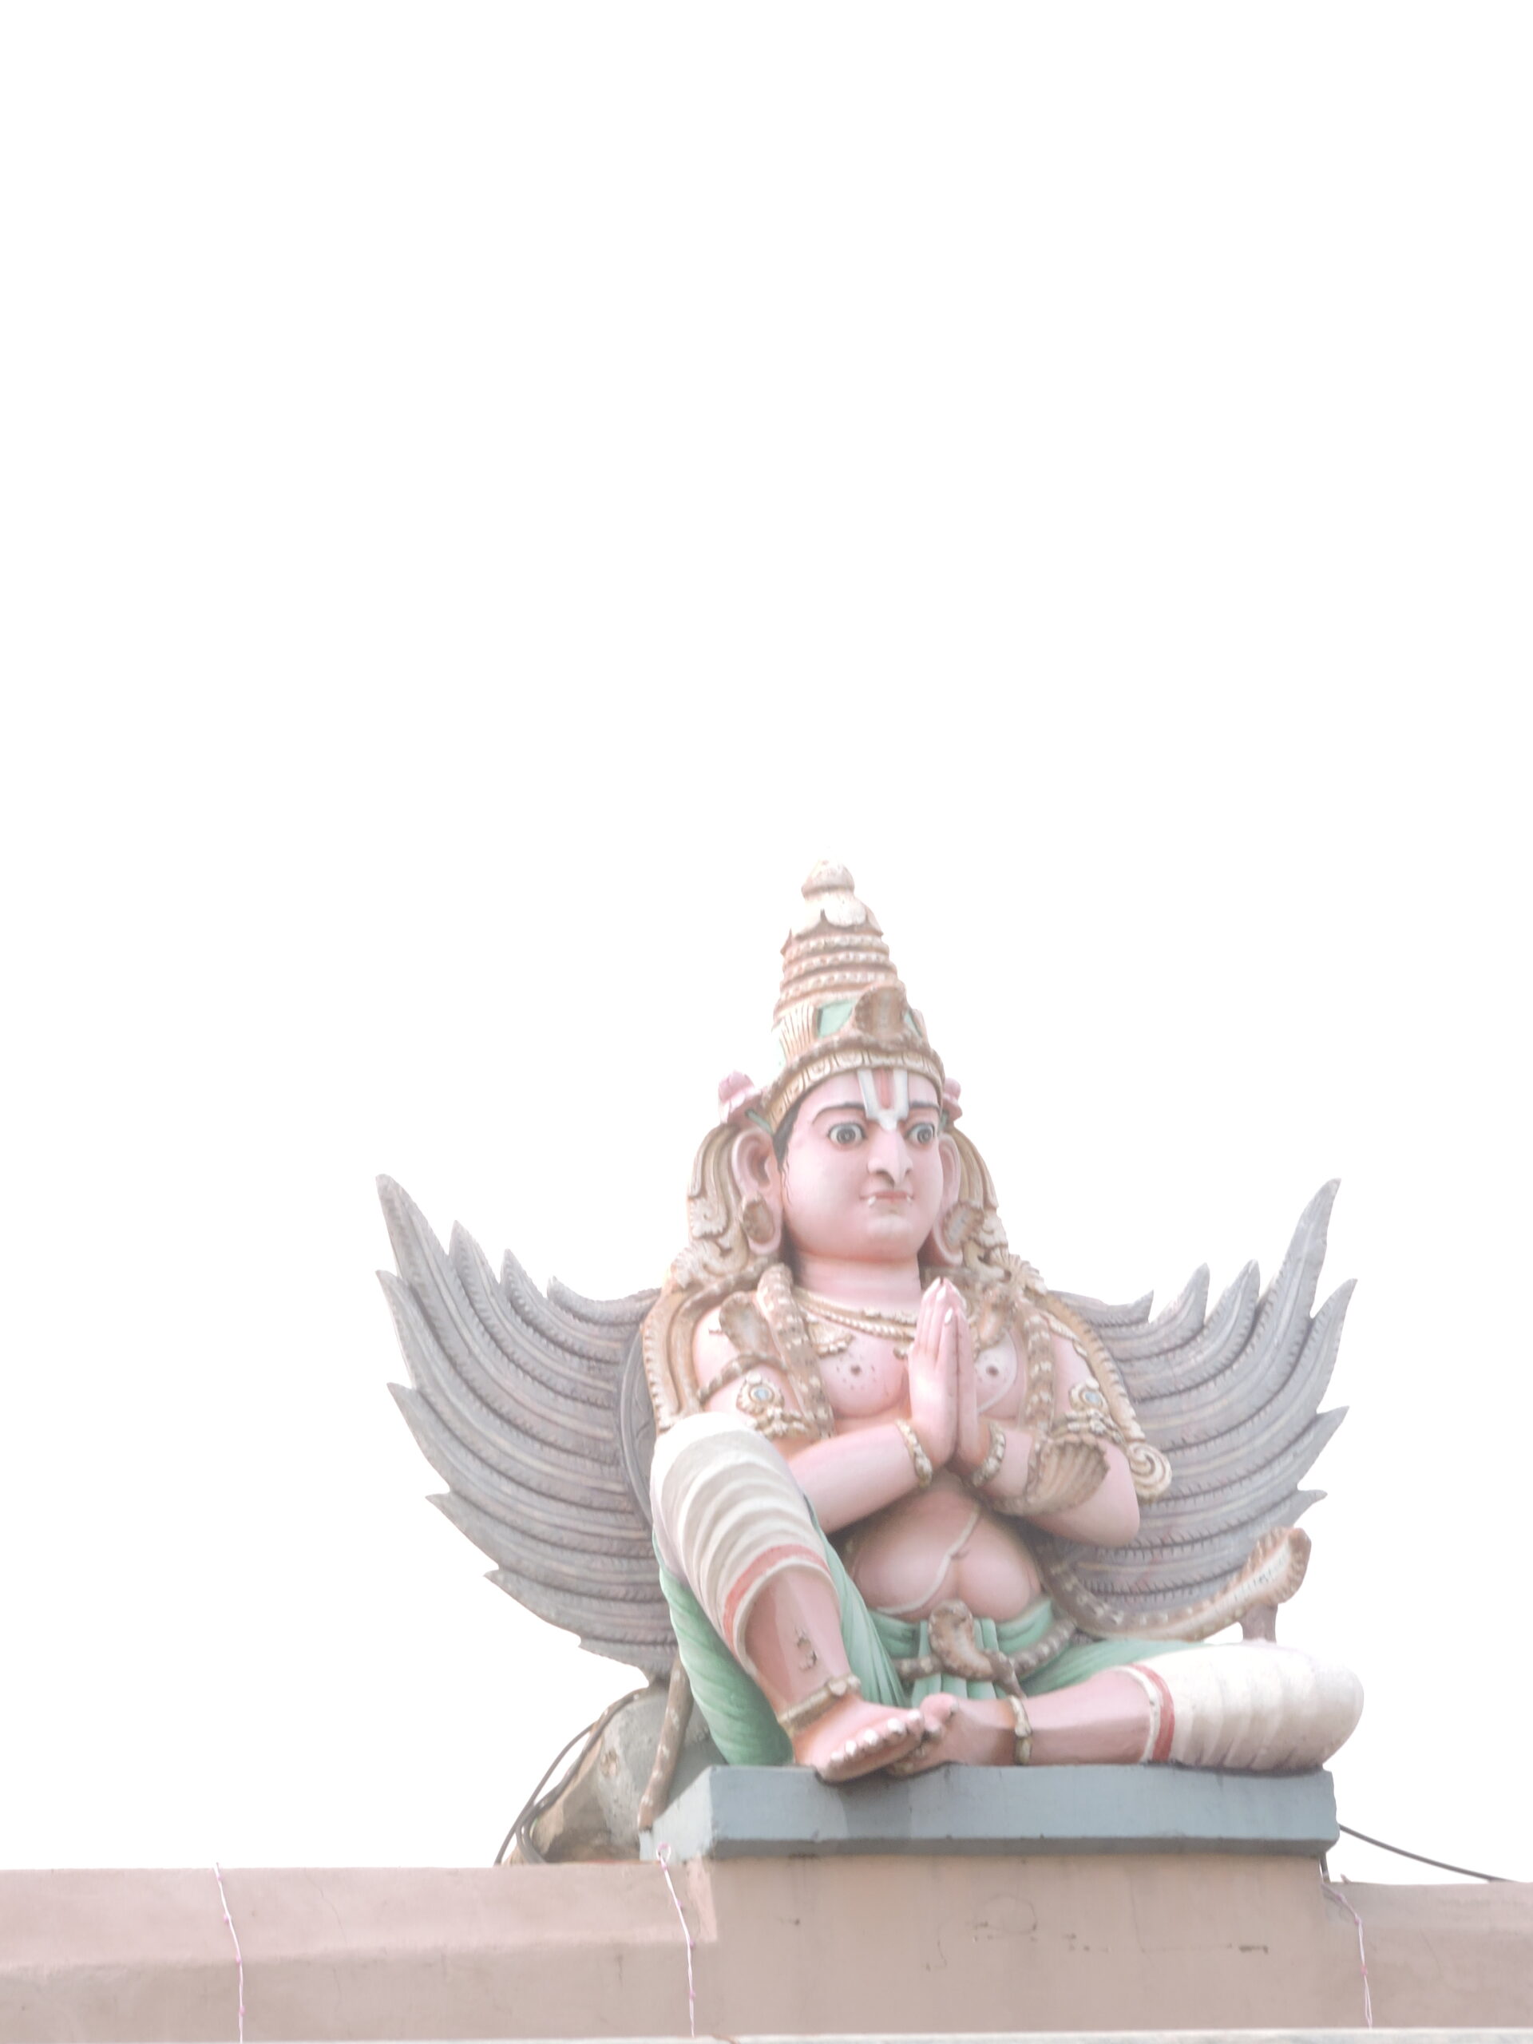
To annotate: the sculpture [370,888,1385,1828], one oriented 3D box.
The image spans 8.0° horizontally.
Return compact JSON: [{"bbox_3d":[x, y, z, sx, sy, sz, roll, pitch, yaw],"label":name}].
[{"bbox_3d":[0.181,0.425,14.800,1.350,1.310,0.600,2,-17,-16],"label":"sculpture"}]

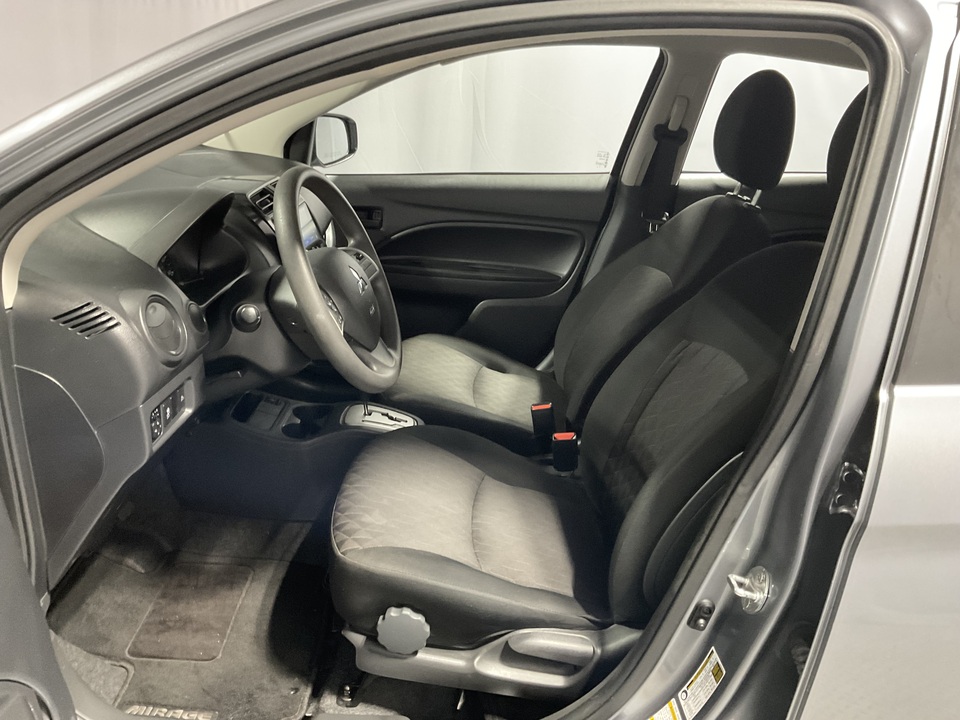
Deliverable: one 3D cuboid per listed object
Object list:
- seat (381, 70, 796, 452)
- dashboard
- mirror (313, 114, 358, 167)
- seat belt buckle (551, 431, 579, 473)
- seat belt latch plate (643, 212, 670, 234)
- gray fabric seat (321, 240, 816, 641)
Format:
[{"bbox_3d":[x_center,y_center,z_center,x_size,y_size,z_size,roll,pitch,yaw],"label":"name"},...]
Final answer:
[{"bbox_3d":[0.234,-0.188,1.845,0.879,0.909,0.505,0,20,2],"label":"seat"},{"bbox_3d":[-0.526,-0.159,1.529,0.465,0.475,1.353,0,20,2],"label":"dashboard"},{"bbox_3d":[-0.416,-0.630,2.291,0.106,0.146,0.192,8,21,23],"label":"mirror"},{"bbox_3d":[0.167,0.187,1.563,0.046,0.086,0.030,0,20,2],"label":"seat belt buckle"},{"bbox_3d":[0.442,-0.340,2.021,0.068,0.060,0.020,2,19,2],"label":"seat belt latch plate"},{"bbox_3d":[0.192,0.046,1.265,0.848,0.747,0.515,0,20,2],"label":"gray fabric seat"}]

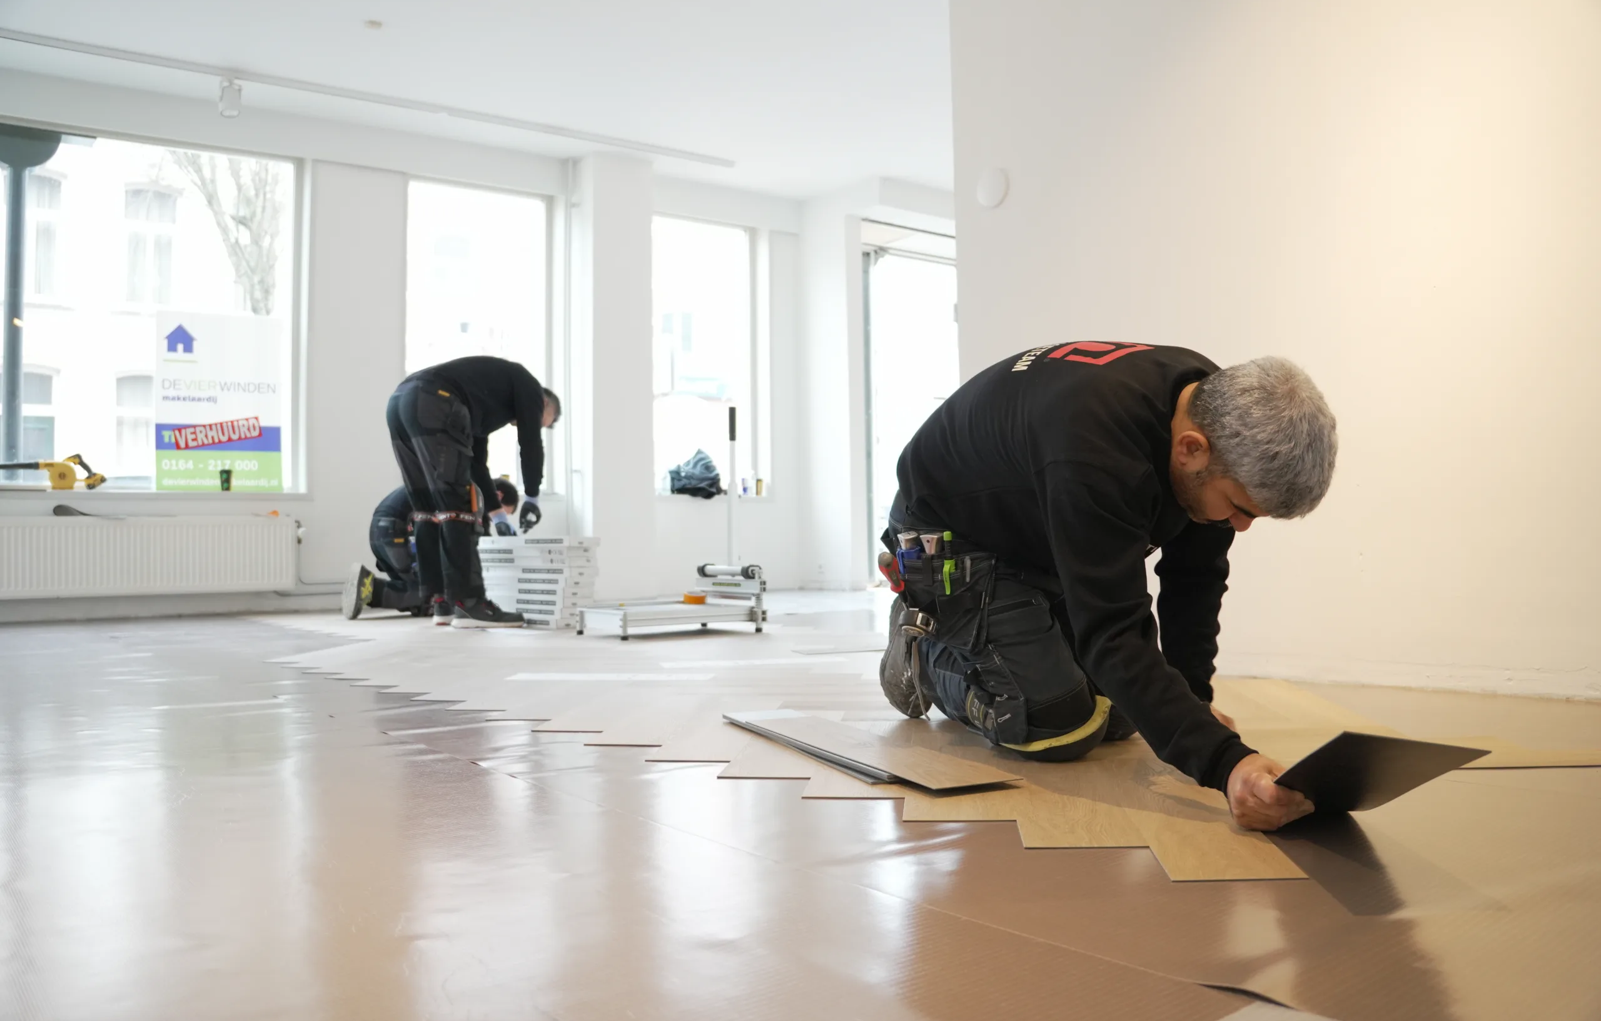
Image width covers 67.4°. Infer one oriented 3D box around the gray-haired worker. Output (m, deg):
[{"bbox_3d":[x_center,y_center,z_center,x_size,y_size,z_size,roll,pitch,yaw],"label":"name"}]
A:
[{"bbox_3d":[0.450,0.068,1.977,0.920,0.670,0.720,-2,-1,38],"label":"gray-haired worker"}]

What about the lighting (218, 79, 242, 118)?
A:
[{"bbox_3d":[-2.732,-1.972,5.750,0.105,0.180,0.105,0,-1,-31],"label":"lighting"}]

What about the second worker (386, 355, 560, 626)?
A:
[{"bbox_3d":[-1.406,-0.083,5.150,0.700,1.130,0.500,0,-1,-26],"label":"second worker"}]

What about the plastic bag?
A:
[{"bbox_3d":[-0.652,-0.222,7.500,0.350,0.310,0.250,0,-1,-31],"label":"plastic bag"}]

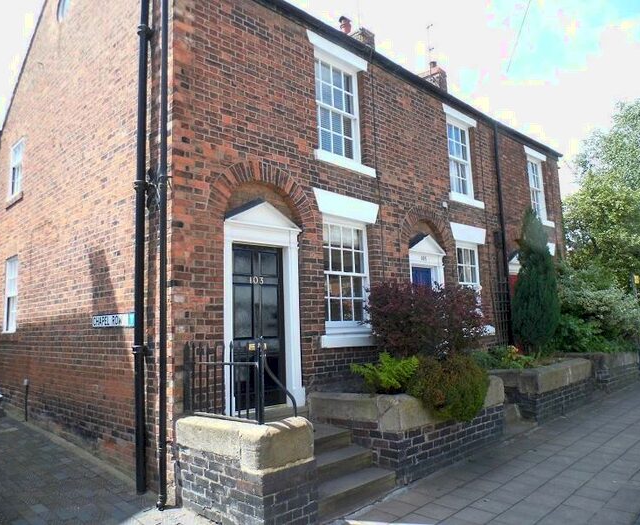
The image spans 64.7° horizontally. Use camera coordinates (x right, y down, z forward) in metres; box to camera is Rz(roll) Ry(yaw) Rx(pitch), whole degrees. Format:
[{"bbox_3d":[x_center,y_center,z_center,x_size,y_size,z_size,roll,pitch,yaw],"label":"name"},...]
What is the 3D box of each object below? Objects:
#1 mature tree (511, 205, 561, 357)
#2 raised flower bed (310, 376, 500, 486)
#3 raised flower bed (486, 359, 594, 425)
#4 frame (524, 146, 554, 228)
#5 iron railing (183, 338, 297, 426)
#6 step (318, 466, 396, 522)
[{"bbox_3d":[4.093,0.399,9.600,0.920,2.850,0.920,5,-10,-45],"label":"mature tree"},{"bbox_3d":[1.202,2.009,6.557,2.374,0.855,1.410,5,-9,-44],"label":"raised flower bed"},{"bbox_3d":[3.714,2.205,9.022,2.420,0.785,1.410,5,-9,-44],"label":"raised flower bed"},{"bbox_3d":[5.278,-1.792,12.250,1.390,1.800,0.180,5,-10,-45],"label":"frame"},{"bbox_3d":[-0.795,1.048,4.707,0.446,0.691,1.283,5,-9,-44],"label":"iron railing"},{"bbox_3d":[0.246,2.191,4.822,1.200,0.165,0.330,5,-10,-45],"label":"step"}]

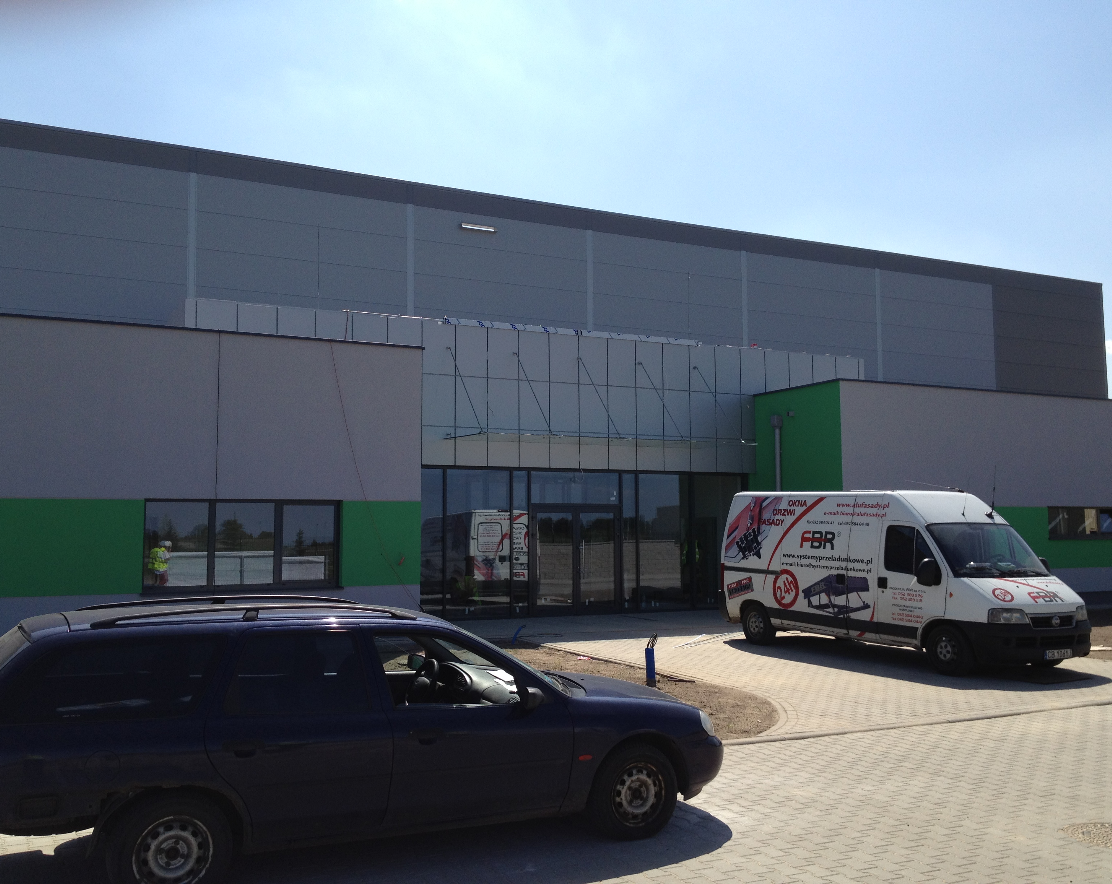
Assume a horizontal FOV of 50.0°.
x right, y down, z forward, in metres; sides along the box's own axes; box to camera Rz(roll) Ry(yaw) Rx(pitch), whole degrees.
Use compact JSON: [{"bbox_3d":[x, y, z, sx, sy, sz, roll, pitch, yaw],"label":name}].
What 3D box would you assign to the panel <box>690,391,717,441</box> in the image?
[{"bbox_3d":[3.101,-0.573,25.161,0.673,0.959,0.080,2,-5,-29],"label":"panel"}]

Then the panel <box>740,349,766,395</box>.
[{"bbox_3d":[4.275,-1.489,25.885,0.673,0.966,0.080,2,-5,-29],"label":"panel"}]

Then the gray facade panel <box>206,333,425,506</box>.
[{"bbox_3d":[-3.566,-0.314,18.143,3.224,2.430,0.150,2,-5,-29],"label":"gray facade panel"}]

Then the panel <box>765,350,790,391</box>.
[{"bbox_3d":[5.024,-1.563,27.075,0.693,0.990,0.050,2,-5,-30],"label":"panel"}]

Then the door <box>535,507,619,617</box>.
[{"bbox_3d":[0.434,2.420,24.423,2.082,2.215,0.100,2,-5,-30],"label":"door"}]

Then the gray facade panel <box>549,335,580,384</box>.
[{"bbox_3d":[0.158,-1.658,23.777,0.675,0.976,0.050,2,-5,-30],"label":"gray facade panel"}]

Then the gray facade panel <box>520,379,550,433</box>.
[{"bbox_3d":[-0.429,-0.705,23.360,0.675,0.960,0.050,2,-5,-30],"label":"gray facade panel"}]

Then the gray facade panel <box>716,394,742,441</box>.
[{"bbox_3d":[3.804,-0.556,26.298,0.690,0.990,0.050,2,-5,-30],"label":"gray facade panel"}]

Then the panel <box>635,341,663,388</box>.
[{"bbox_3d":[1.991,-1.635,25.352,0.687,1.002,0.050,2,-5,-30],"label":"panel"}]

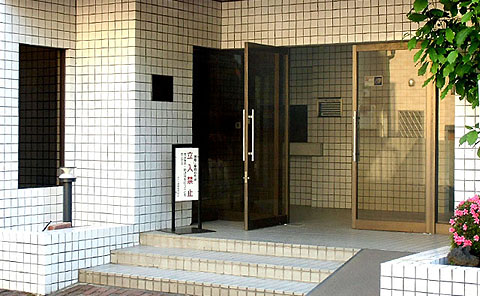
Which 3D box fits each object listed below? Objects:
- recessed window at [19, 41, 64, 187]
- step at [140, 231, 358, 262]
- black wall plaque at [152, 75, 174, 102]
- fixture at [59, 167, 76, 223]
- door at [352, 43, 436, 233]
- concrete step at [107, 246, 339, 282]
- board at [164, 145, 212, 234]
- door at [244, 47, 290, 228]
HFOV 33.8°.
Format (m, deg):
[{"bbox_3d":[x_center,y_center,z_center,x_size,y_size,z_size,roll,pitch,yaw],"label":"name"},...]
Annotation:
[{"bbox_3d":[-2.300,-0.353,9.040,0.120,1.599,0.630,1,1,38],"label":"recessed window"},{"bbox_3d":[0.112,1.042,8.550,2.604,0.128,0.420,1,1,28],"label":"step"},{"bbox_3d":[-0.893,-0.697,9.223,0.030,0.305,0.385,1,1,33],"label":"black wall plaque"},{"bbox_3d":[-1.885,0.525,8.643,0.180,0.645,0.180,0,1,-13],"label":"fixture"},{"bbox_3d":[1.751,-0.119,9.035,0.947,2.148,0.060,1,1,28],"label":"door"},{"bbox_3d":[-0.175,1.212,8.231,2.571,0.126,0.430,1,1,28],"label":"concrete step"},{"bbox_3d":[-0.604,0.462,9.136,0.460,1.004,0.360,0,1,-34],"label":"board"},{"bbox_3d":[0.322,-0.138,9.336,0.060,2.145,0.826,1,1,39],"label":"door"}]

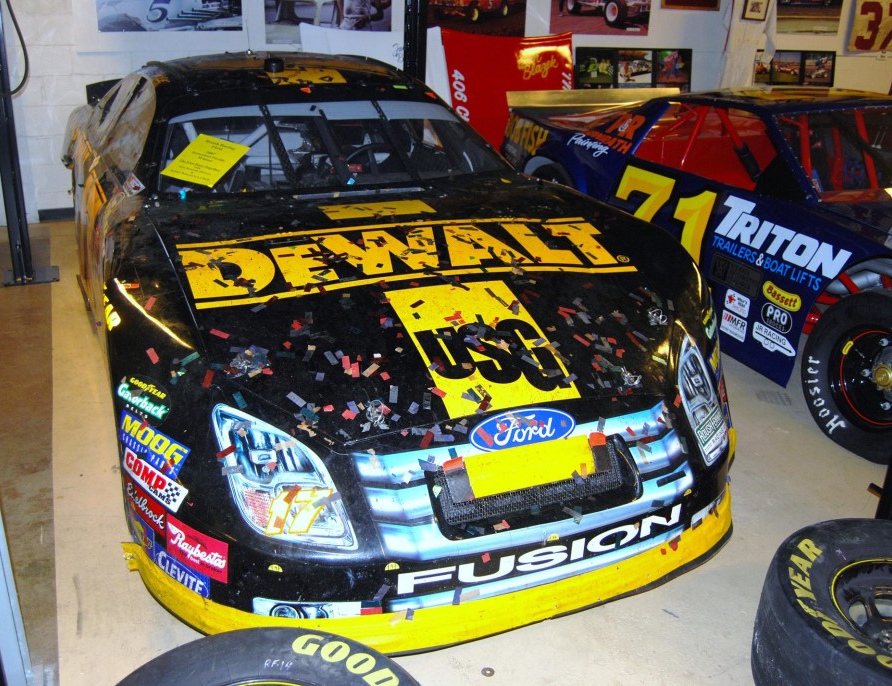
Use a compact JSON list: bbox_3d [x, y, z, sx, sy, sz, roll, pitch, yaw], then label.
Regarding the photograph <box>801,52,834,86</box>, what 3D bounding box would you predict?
[{"bbox_3d":[3.854,-2.838,8.839,0.450,0.360,0.025,-7,22,-25],"label":"photograph"}]

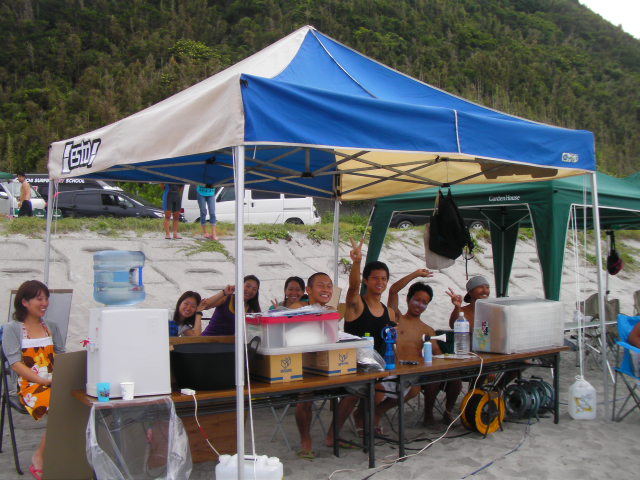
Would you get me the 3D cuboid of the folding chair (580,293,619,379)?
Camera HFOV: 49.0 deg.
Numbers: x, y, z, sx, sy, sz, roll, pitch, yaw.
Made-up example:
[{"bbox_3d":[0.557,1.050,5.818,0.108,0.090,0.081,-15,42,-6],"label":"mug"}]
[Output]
[{"bbox_3d":[2.970,0.970,7.450,0.520,0.860,0.560,0,0,20],"label":"folding chair"}]

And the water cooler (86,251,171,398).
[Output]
[{"bbox_3d":[-1.055,0.435,3.860,0.390,0.765,0.320,0,0,-26],"label":"water cooler"}]

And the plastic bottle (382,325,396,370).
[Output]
[{"bbox_3d":[0.446,0.690,4.482,0.095,0.275,0.085,0,-1,0],"label":"plastic bottle"}]

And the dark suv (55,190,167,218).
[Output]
[{"bbox_3d":[-7.300,-0.890,24.000,4.650,1.650,1.750,0,-1,2],"label":"dark suv"}]

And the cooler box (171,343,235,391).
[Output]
[{"bbox_3d":[-0.593,0.703,3.993,0.420,0.210,0.350,1,-1,-35],"label":"cooler box"}]

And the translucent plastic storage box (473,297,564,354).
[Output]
[{"bbox_3d":[1.537,0.656,5.430,0.639,0.367,0.329,1,-1,-35],"label":"translucent plastic storage box"}]

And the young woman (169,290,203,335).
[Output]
[{"bbox_3d":[-1.020,0.900,5.200,0.460,1.020,0.650,0,0,-18],"label":"young woman"}]

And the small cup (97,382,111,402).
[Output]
[{"bbox_3d":[-1.100,0.777,3.590,0.072,0.087,0.072,0,0,0],"label":"small cup"}]

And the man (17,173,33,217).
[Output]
[{"bbox_3d":[-7.440,-0.855,17.700,0.420,1.690,0.480,0,-1,-11],"label":"man"}]

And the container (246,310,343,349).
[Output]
[{"bbox_3d":[-0.197,0.530,4.241,0.560,0.175,0.330,1,-1,-35],"label":"container"}]

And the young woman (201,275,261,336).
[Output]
[{"bbox_3d":[-0.670,0.830,5.200,0.520,1.150,0.680,0,0,-18],"label":"young woman"}]

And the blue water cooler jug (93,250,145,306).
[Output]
[{"bbox_3d":[-1.100,0.212,3.840,0.275,0.320,0.275,0,0,-26],"label":"blue water cooler jug"}]

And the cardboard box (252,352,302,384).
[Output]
[{"bbox_3d":[-0.266,0.728,4.144,0.213,0.168,0.280,1,-1,-35],"label":"cardboard box"}]

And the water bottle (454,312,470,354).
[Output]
[{"bbox_3d":[1.035,0.673,5.100,0.105,0.305,0.100,0,0,12],"label":"water bottle"}]

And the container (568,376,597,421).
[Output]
[{"bbox_3d":[2.060,1.240,5.520,0.215,0.335,0.190,0,0,18],"label":"container"}]

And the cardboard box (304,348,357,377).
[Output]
[{"bbox_3d":[0.060,0.733,4.372,0.213,0.168,0.280,1,-1,-35],"label":"cardboard box"}]

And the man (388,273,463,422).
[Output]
[{"bbox_3d":[0.806,0.810,5.420,0.550,1.150,0.620,0,-1,-10],"label":"man"}]

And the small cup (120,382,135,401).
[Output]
[{"bbox_3d":[-0.966,0.763,3.537,0.073,0.086,0.073,0,-1,0],"label":"small cup"}]

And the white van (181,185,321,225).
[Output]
[{"bbox_3d":[-2.250,-1.360,22.800,4.500,1.950,1.720,0,0,13],"label":"white van"}]

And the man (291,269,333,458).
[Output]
[{"bbox_3d":[-0.070,0.800,4.780,0.470,1.190,0.660,0,0,-20],"label":"man"}]

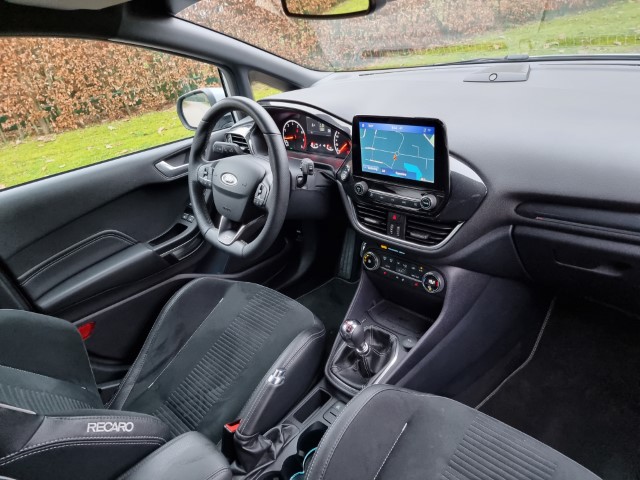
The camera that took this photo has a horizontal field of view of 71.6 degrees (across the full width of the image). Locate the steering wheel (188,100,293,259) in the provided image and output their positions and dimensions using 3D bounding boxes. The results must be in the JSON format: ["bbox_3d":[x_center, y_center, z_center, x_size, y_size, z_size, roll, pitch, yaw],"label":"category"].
[{"bbox_3d":[-0.181,-0.146,1.051,0.370,0.363,0.100,20,19,41],"label":"steering wheel"}]

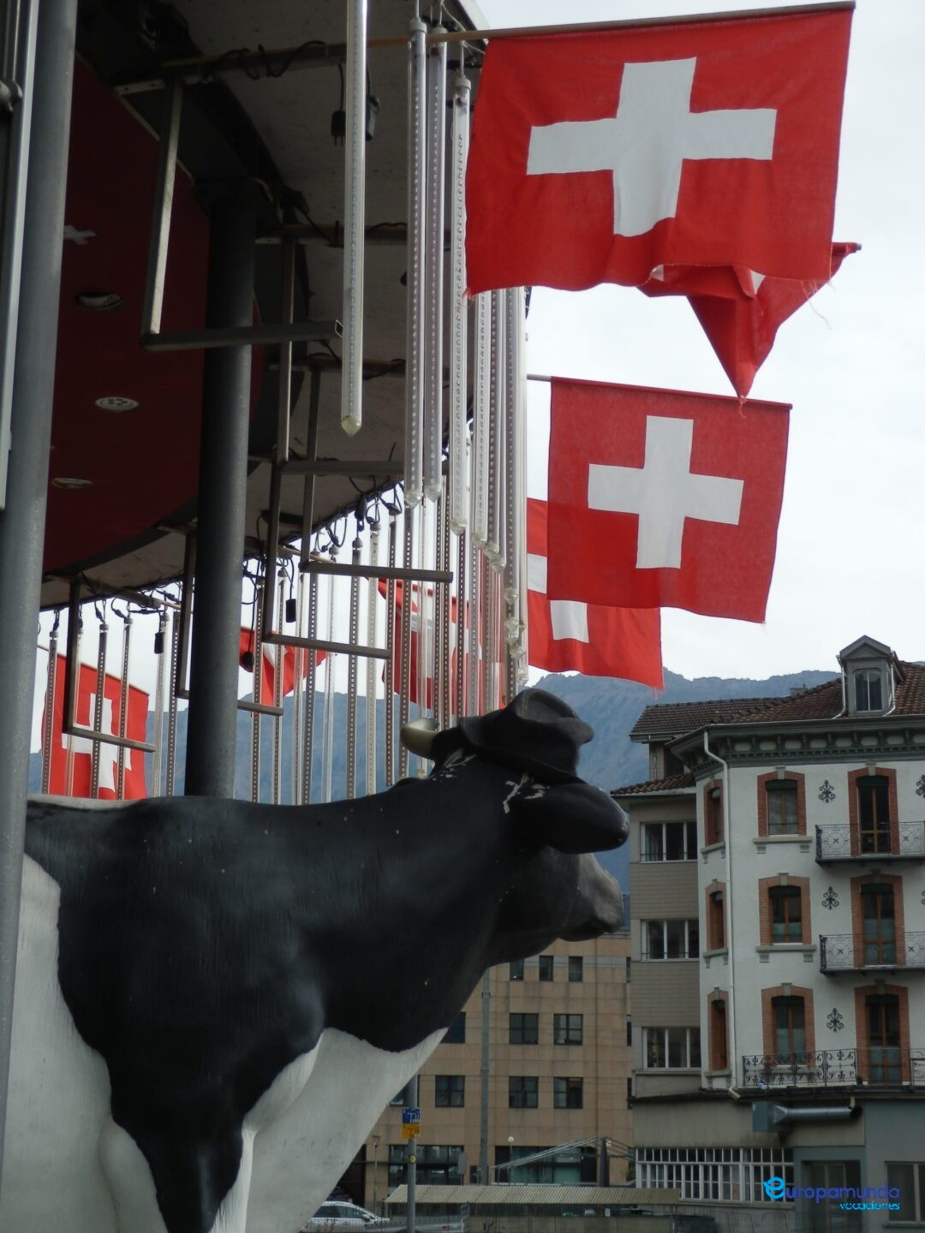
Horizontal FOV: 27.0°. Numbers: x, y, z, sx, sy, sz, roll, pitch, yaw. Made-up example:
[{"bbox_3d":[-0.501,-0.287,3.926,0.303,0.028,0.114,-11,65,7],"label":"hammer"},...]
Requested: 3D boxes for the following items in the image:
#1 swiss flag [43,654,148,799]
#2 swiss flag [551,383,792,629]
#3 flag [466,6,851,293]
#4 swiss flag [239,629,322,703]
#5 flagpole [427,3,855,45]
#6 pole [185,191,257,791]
[{"bbox_3d":[-1.333,0.484,7.055,0.090,0.560,0.620,-6,-17,20],"label":"swiss flag"},{"bbox_3d":[0.480,-0.273,4.503,0.610,0.550,0.060,5,-17,-14],"label":"swiss flag"},{"bbox_3d":[0.309,-0.728,3.004,0.620,0.530,0.080,-2,-28,9],"label":"flag"},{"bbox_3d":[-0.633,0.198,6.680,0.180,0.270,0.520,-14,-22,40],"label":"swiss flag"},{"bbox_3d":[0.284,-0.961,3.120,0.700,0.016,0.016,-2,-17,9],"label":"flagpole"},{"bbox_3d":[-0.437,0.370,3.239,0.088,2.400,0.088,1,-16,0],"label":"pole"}]

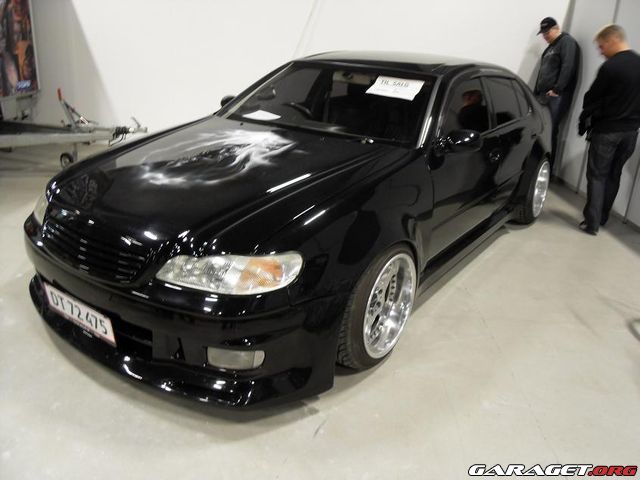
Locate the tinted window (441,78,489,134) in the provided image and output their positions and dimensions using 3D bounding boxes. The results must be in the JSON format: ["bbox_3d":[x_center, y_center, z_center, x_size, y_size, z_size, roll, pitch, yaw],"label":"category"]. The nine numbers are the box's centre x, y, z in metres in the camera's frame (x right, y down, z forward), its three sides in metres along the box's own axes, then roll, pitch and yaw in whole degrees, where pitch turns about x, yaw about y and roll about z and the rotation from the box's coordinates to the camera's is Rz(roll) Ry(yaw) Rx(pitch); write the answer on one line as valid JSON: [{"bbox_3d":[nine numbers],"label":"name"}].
[{"bbox_3d":[0.824,-0.780,3.042,0.060,0.360,0.840,-14,7,40],"label":"tinted window"}]

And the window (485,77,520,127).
[{"bbox_3d":[1.289,-0.982,3.635,0.060,0.350,0.640,-14,7,40],"label":"window"}]

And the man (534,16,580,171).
[{"bbox_3d":[2.614,-1.509,5.793,0.500,1.800,0.520,-4,22,-18],"label":"man"}]

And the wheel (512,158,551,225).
[{"bbox_3d":[1.821,-0.461,4.553,0.250,0.640,0.640,16,25,33],"label":"wheel"}]

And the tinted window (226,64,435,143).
[{"bbox_3d":[0.082,-0.881,3.141,1.400,0.130,0.660,16,58,33],"label":"tinted window"}]

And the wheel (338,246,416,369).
[{"bbox_3d":[0.224,0.276,2.400,0.250,0.640,0.640,16,25,33],"label":"wheel"}]

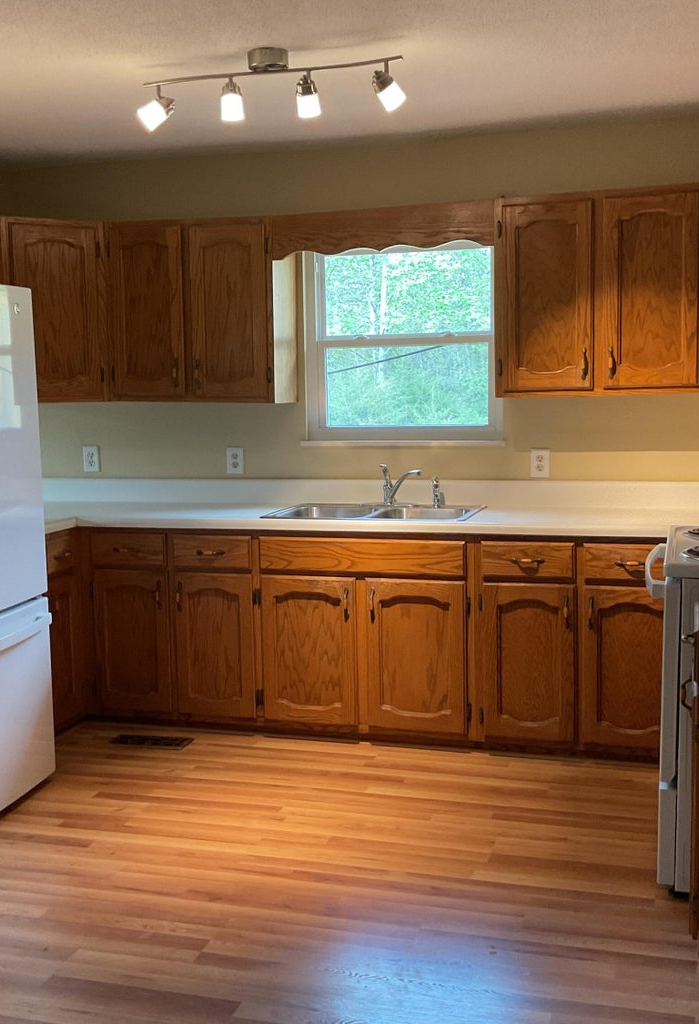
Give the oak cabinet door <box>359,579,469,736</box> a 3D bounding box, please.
[{"bbox_3d":[0.261,0.558,4.437,0.398,0.594,0.028,1,7,17],"label":"oak cabinet door"}]

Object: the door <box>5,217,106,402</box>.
[{"bbox_3d":[-1.247,-0.848,4.873,0.362,0.717,0.028,-5,7,-28],"label":"door"}]

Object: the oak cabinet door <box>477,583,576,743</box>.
[{"bbox_3d":[0.681,0.564,4.310,0.343,0.594,0.028,1,7,17],"label":"oak cabinet door"}]

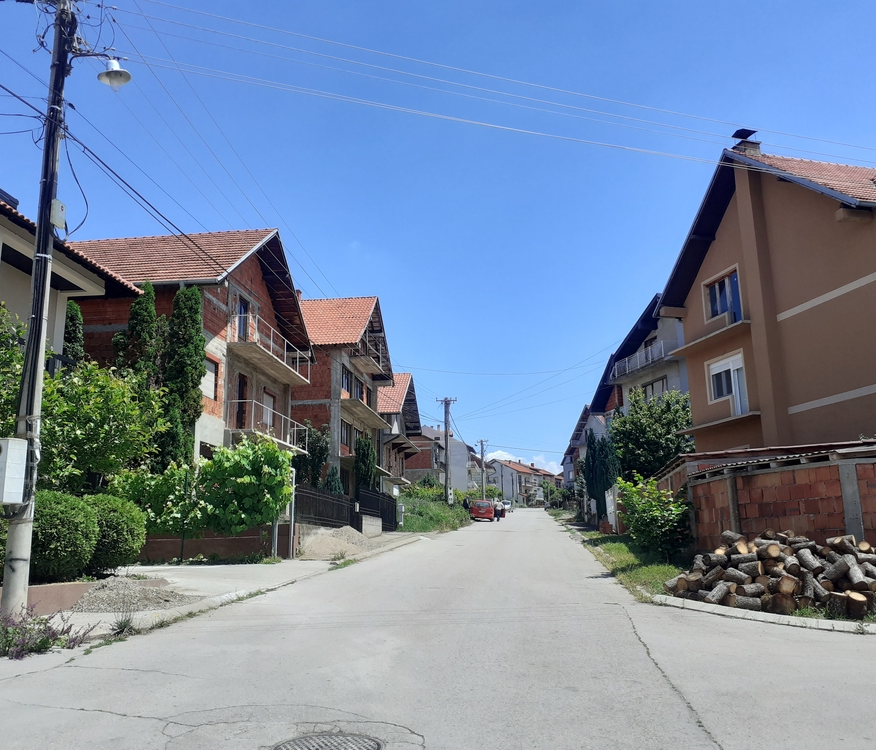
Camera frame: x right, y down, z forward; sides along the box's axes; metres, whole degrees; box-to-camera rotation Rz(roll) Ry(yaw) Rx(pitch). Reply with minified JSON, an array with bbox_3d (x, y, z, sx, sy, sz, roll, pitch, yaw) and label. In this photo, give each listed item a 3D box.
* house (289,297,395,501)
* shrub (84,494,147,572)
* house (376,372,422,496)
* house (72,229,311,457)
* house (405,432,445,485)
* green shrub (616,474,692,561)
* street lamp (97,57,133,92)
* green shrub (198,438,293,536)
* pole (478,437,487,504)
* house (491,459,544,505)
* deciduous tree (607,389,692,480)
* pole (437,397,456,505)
[{"bbox_3d":[-8.650,1.937,45.460,10.500,12.850,11.000,-2,-13,6],"label":"house"},{"bbox_3d":[-5.123,2.514,12.371,1.030,1.250,1.030,-2,-12,5],"label":"shrub"},{"bbox_3d":[-7.552,5.548,56.619,11.500,11.150,11.600,-2,-12,5],"label":"house"},{"bbox_3d":[-11.016,0.181,27.878,10.750,10.600,10.800,-2,-13,6],"label":"house"},{"bbox_3d":[-3.696,13.277,104.146,10.200,10.800,10.200,-2,-12,5],"label":"house"},{"bbox_3d":[3.818,2.531,13.756,1.280,1.500,1.250,-2,-12,5],"label":"green shrub"},{"bbox_3d":[-4.845,-4.500,11.700,0.480,0.500,0.480,-2,-13,6],"label":"street lamp"},{"bbox_3d":[-5.133,3.000,20.800,2.400,2.550,1.800,-2,-13,6],"label":"green shrub"},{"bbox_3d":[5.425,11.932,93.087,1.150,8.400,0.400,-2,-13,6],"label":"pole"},{"bbox_3d":[15.314,24.117,171.837,11.000,9.892,12.600,-8,-14,29],"label":"house"},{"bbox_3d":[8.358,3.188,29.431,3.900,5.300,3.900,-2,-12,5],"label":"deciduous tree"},{"bbox_3d":[0.681,5.691,52.576,1.400,8.500,0.400,-2,-13,6],"label":"pole"}]

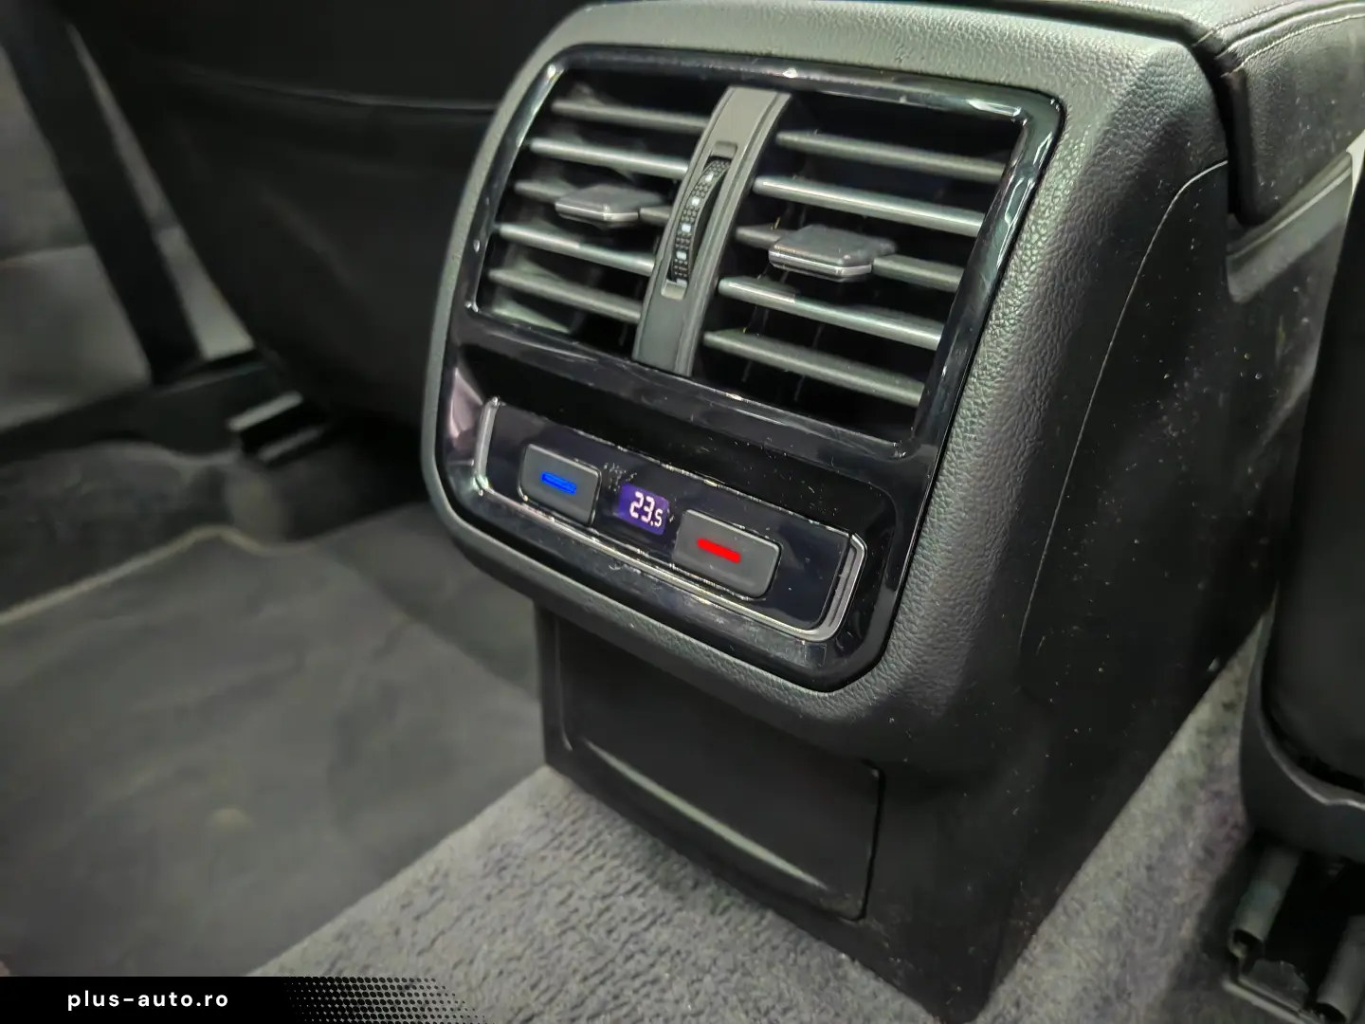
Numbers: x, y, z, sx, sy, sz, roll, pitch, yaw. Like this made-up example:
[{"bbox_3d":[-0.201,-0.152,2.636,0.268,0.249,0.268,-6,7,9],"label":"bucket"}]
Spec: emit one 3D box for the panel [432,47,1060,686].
[{"bbox_3d":[0.003,-0.047,0.290,0.165,0.151,0.028,22,10,32],"label":"panel"}]

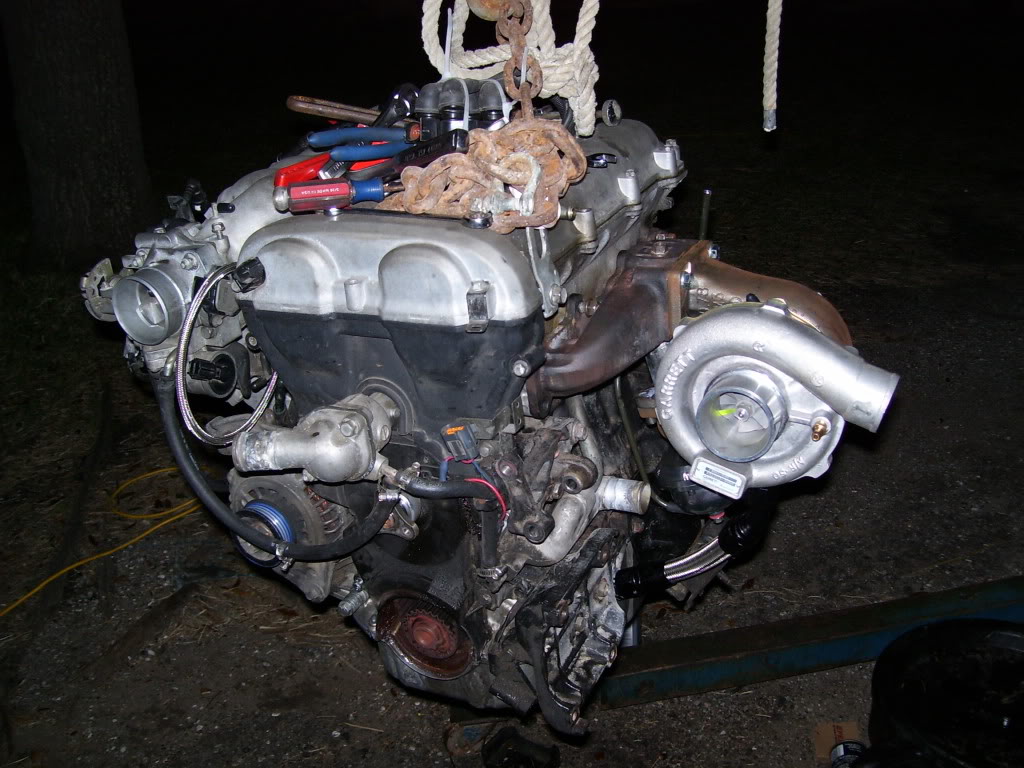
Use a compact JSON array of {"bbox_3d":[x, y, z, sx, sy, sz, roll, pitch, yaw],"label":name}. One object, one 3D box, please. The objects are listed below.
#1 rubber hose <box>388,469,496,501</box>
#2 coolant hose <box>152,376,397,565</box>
[{"bbox_3d":[-0.061,0.087,0.923,0.095,0.028,0.028,2,22,9],"label":"rubber hose"},{"bbox_3d":[-0.225,0.074,0.953,0.245,0.160,0.095,6,23,20],"label":"coolant hose"}]

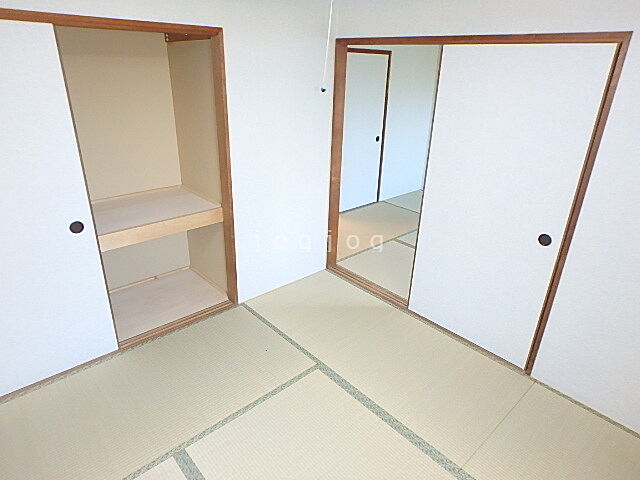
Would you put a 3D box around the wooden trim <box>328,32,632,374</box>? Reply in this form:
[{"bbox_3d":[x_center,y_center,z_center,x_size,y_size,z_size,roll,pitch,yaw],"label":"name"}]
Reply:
[{"bbox_3d":[0.701,-0.301,2.537,0.090,1.810,1.710,-20,32,-39],"label":"wooden trim"}]

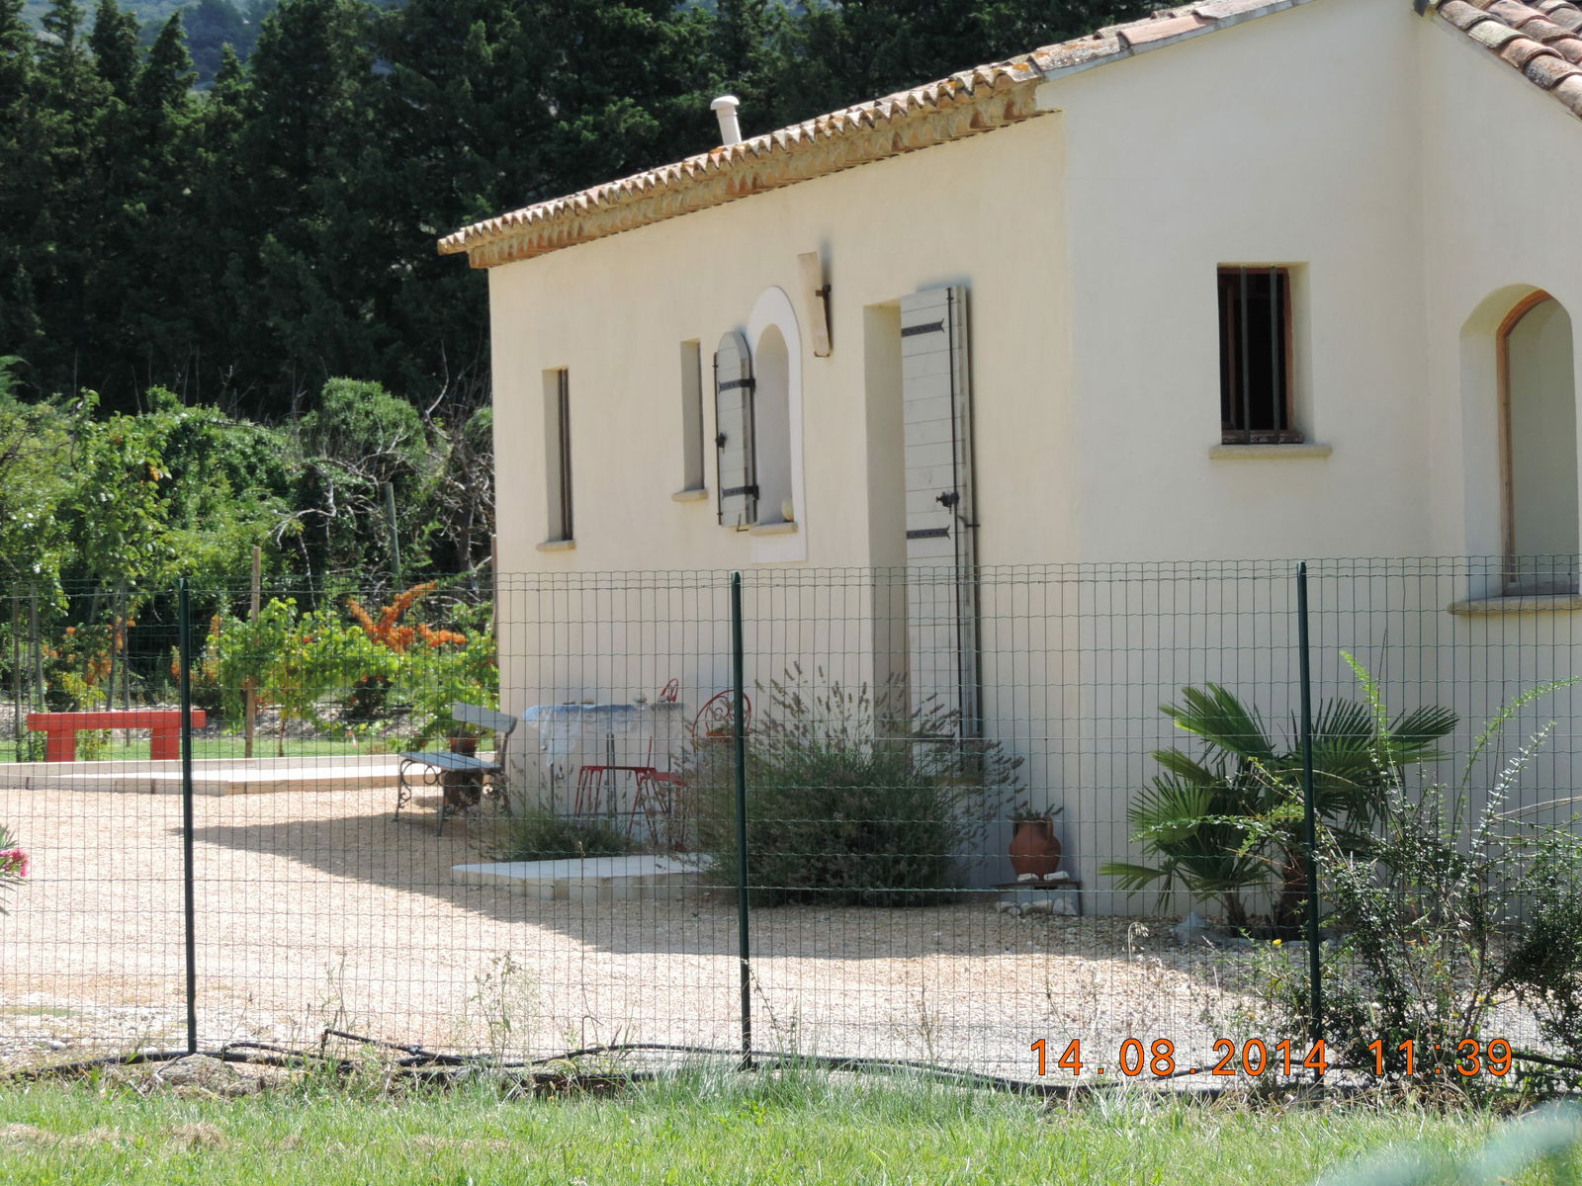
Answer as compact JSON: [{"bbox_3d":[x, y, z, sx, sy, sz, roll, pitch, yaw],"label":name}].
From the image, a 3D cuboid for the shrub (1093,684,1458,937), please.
[{"bbox_3d":[1.970,0.870,24.900,1.420,1.020,1.300,-2,0,0],"label":"shrub"}]

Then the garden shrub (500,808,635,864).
[{"bbox_3d":[-1.145,1.253,31.500,0.680,0.300,0.580,-2,0,0],"label":"garden shrub"}]

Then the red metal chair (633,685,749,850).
[{"bbox_3d":[-0.497,0.916,31.000,0.480,0.860,0.420,-2,0,45],"label":"red metal chair"}]

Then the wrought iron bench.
[{"bbox_3d":[-1.902,0.999,35.100,0.440,0.690,1.320,-1,1,-16],"label":"wrought iron bench"}]

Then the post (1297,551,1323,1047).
[{"bbox_3d":[1.499,0.658,17.800,0.032,1.490,0.032,-2,0,26],"label":"post"}]

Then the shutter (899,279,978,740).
[{"bbox_3d":[0.664,-0.271,27.949,0.046,2.192,0.822,-1,0,-16],"label":"shutter"}]

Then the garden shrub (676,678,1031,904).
[{"bbox_3d":[0.278,0.876,27.500,1.500,1.050,1.300,-2,0,0],"label":"garden shrub"}]

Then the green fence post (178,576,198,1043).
[{"bbox_3d":[-1.907,0.705,19.500,0.032,1.500,0.032,-2,0,26],"label":"green fence post"}]

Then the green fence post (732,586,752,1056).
[{"bbox_3d":[-0.146,0.680,18.400,0.032,1.485,0.032,-1,0,20],"label":"green fence post"}]

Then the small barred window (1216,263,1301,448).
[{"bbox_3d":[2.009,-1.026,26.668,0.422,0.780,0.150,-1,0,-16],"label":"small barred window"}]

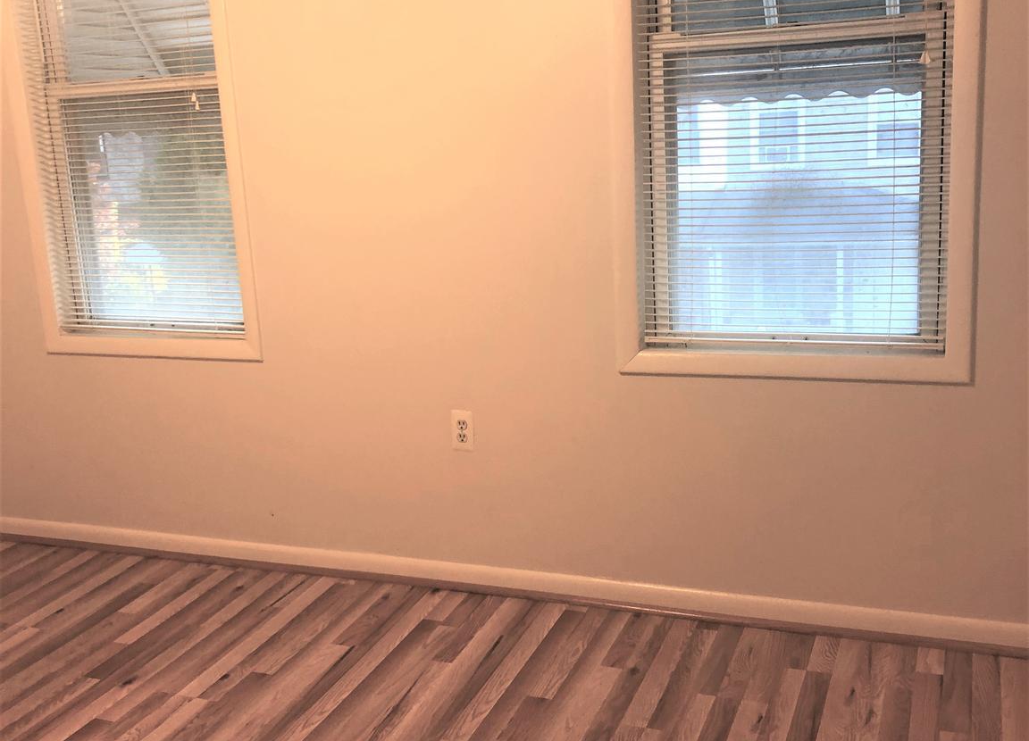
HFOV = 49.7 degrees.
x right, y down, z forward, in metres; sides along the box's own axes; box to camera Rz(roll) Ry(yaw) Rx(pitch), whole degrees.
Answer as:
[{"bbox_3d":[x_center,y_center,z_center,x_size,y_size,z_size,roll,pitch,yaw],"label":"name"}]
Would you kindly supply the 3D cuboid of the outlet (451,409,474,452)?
[{"bbox_3d":[-0.153,0.175,3.222,0.070,0.117,0.009,2,14,22],"label":"outlet"}]

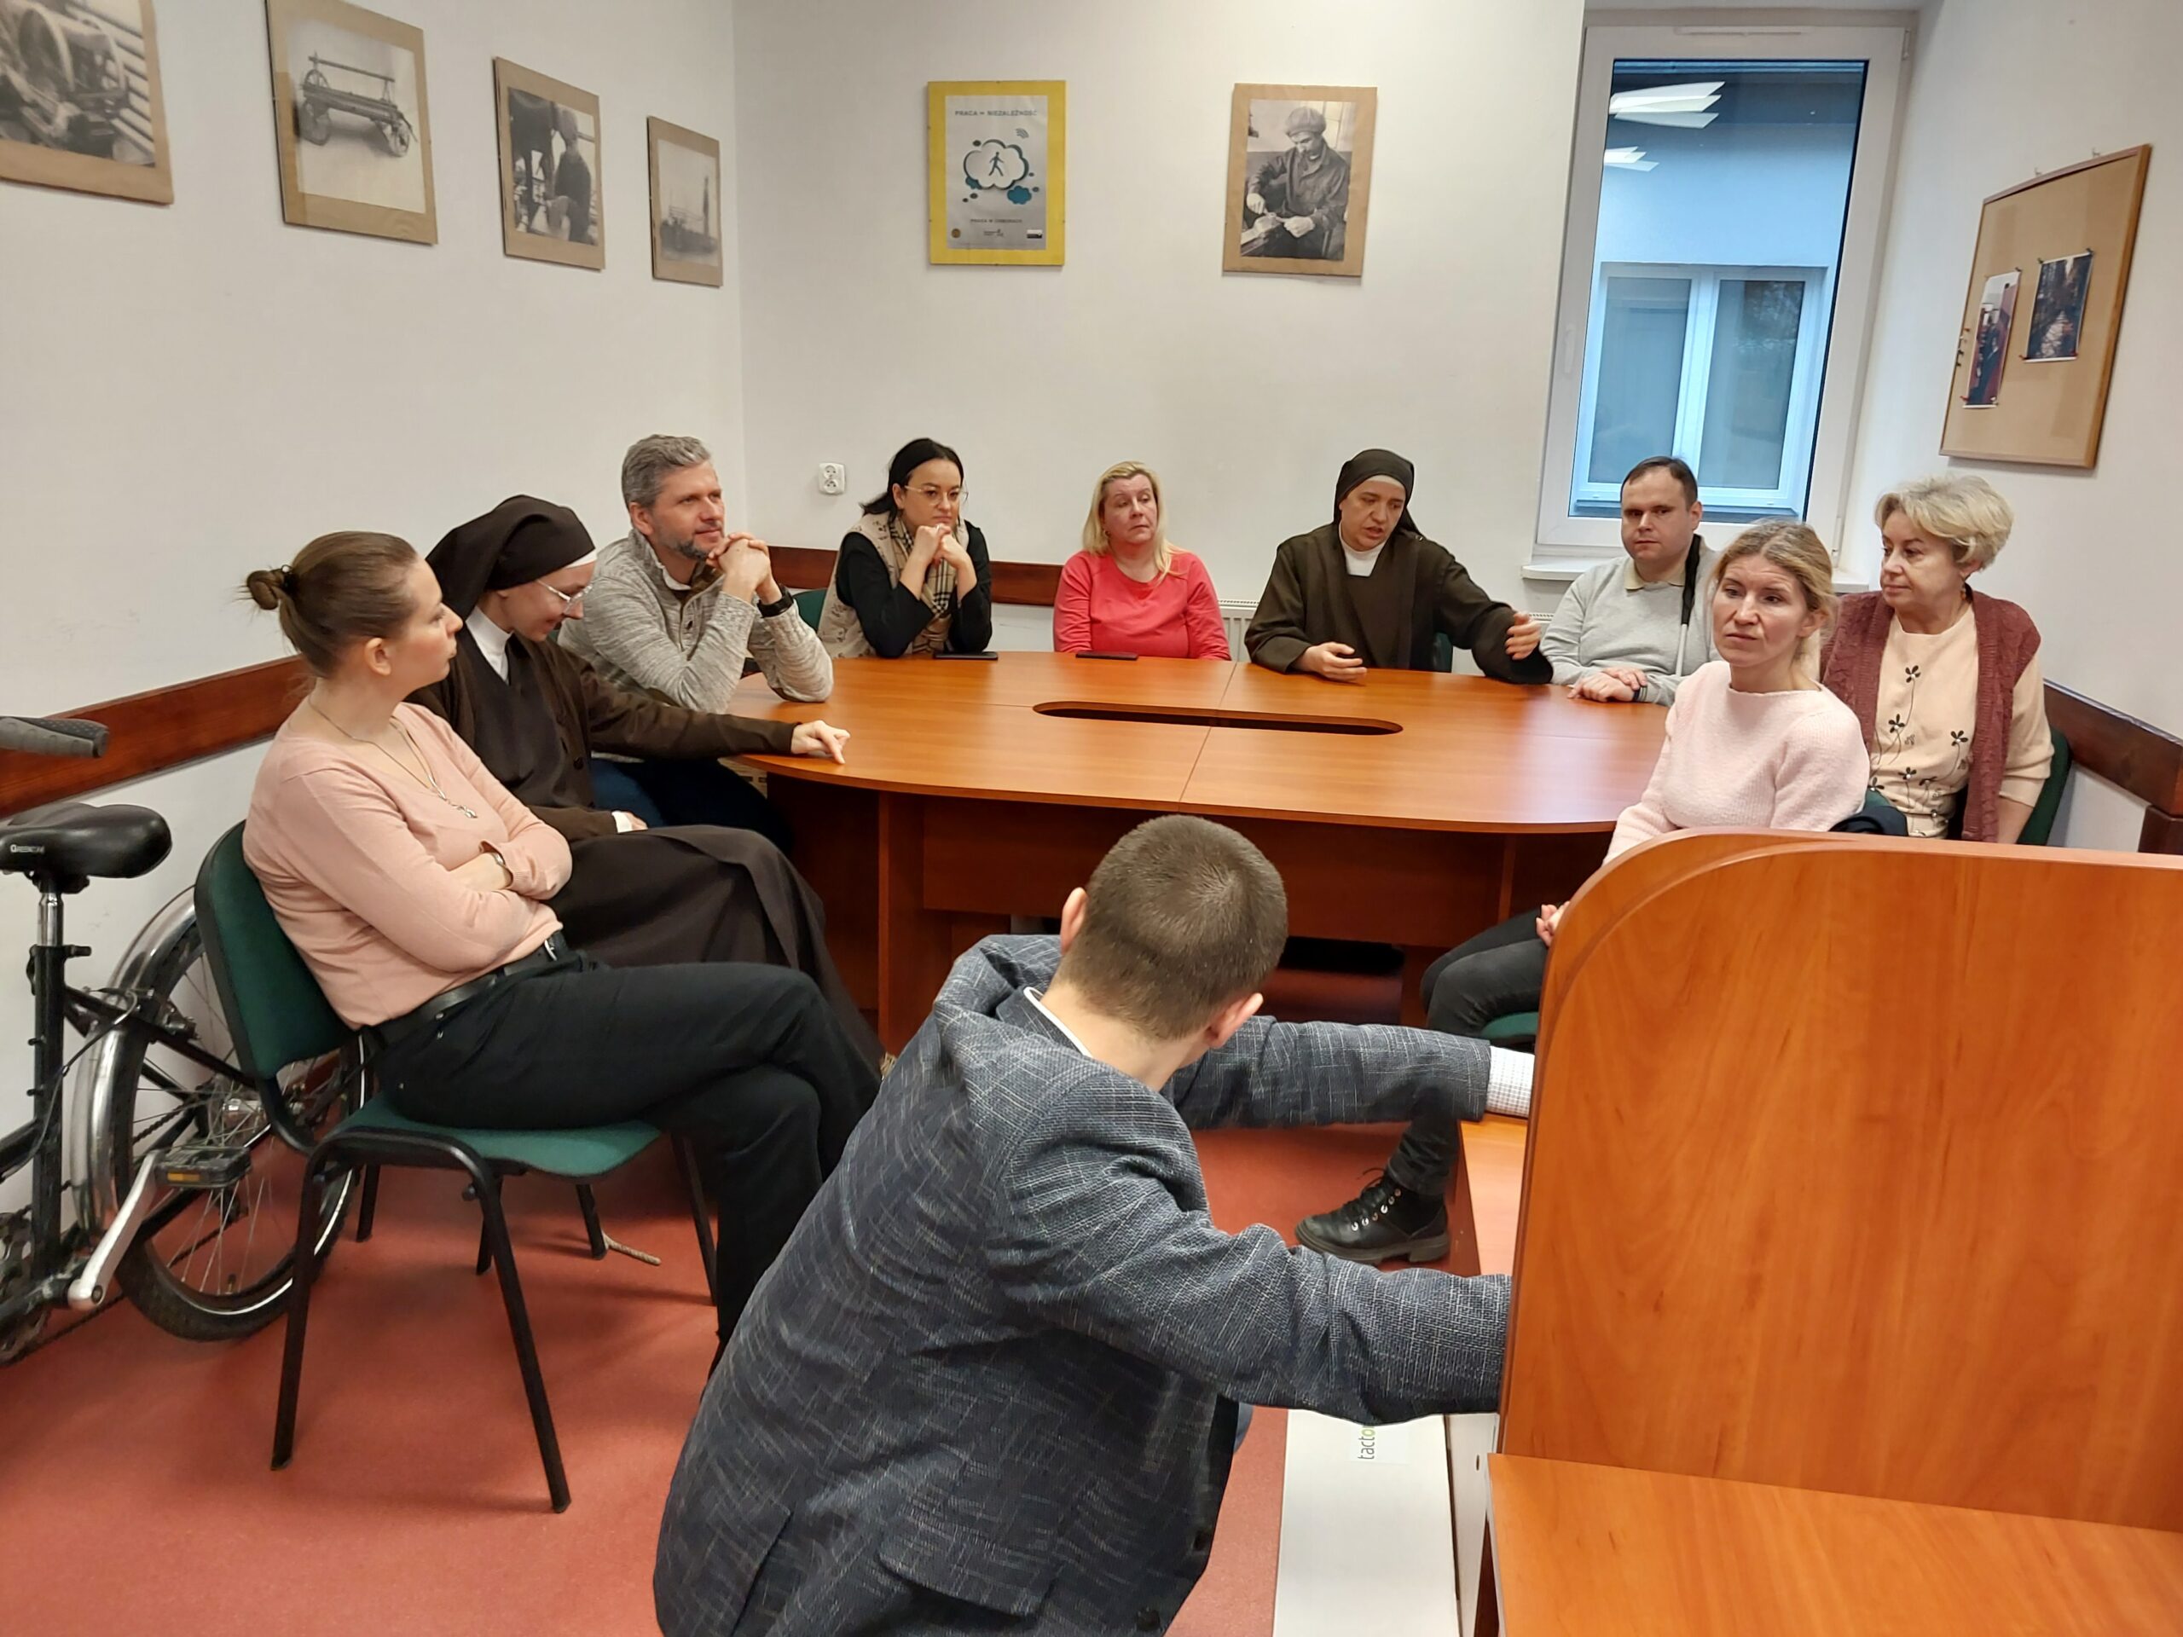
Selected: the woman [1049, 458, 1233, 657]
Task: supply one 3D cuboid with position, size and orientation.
[{"bbox_3d":[0.097,-0.298,4.807,0.470,1.190,0.750,3,13,4],"label":"woman"}]

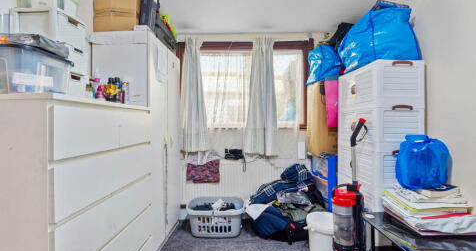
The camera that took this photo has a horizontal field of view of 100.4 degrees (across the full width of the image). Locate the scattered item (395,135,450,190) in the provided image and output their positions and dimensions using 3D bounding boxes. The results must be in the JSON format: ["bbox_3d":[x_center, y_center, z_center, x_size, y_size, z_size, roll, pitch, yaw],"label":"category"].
[{"bbox_3d":[1.110,0.225,1.190,0.320,0.320,0.280,0,0,0],"label":"scattered item"}]

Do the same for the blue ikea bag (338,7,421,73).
[{"bbox_3d":[1.100,-0.640,1.590,0.360,0.400,0.450,0,0,0],"label":"blue ikea bag"}]

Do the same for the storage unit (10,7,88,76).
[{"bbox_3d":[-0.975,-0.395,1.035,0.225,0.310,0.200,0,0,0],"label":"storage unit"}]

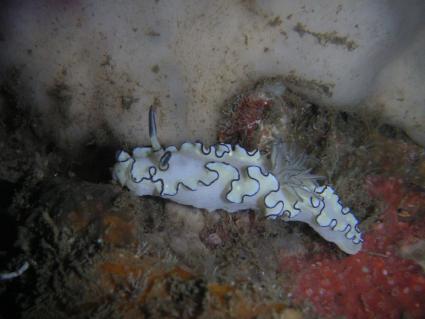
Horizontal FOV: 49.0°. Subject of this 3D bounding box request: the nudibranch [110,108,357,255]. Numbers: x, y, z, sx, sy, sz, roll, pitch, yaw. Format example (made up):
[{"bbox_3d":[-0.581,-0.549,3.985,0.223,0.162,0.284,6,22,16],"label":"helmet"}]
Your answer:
[{"bbox_3d":[0.008,0.005,0.110,0.060,0.014,0.015,19,44,0],"label":"nudibranch"}]

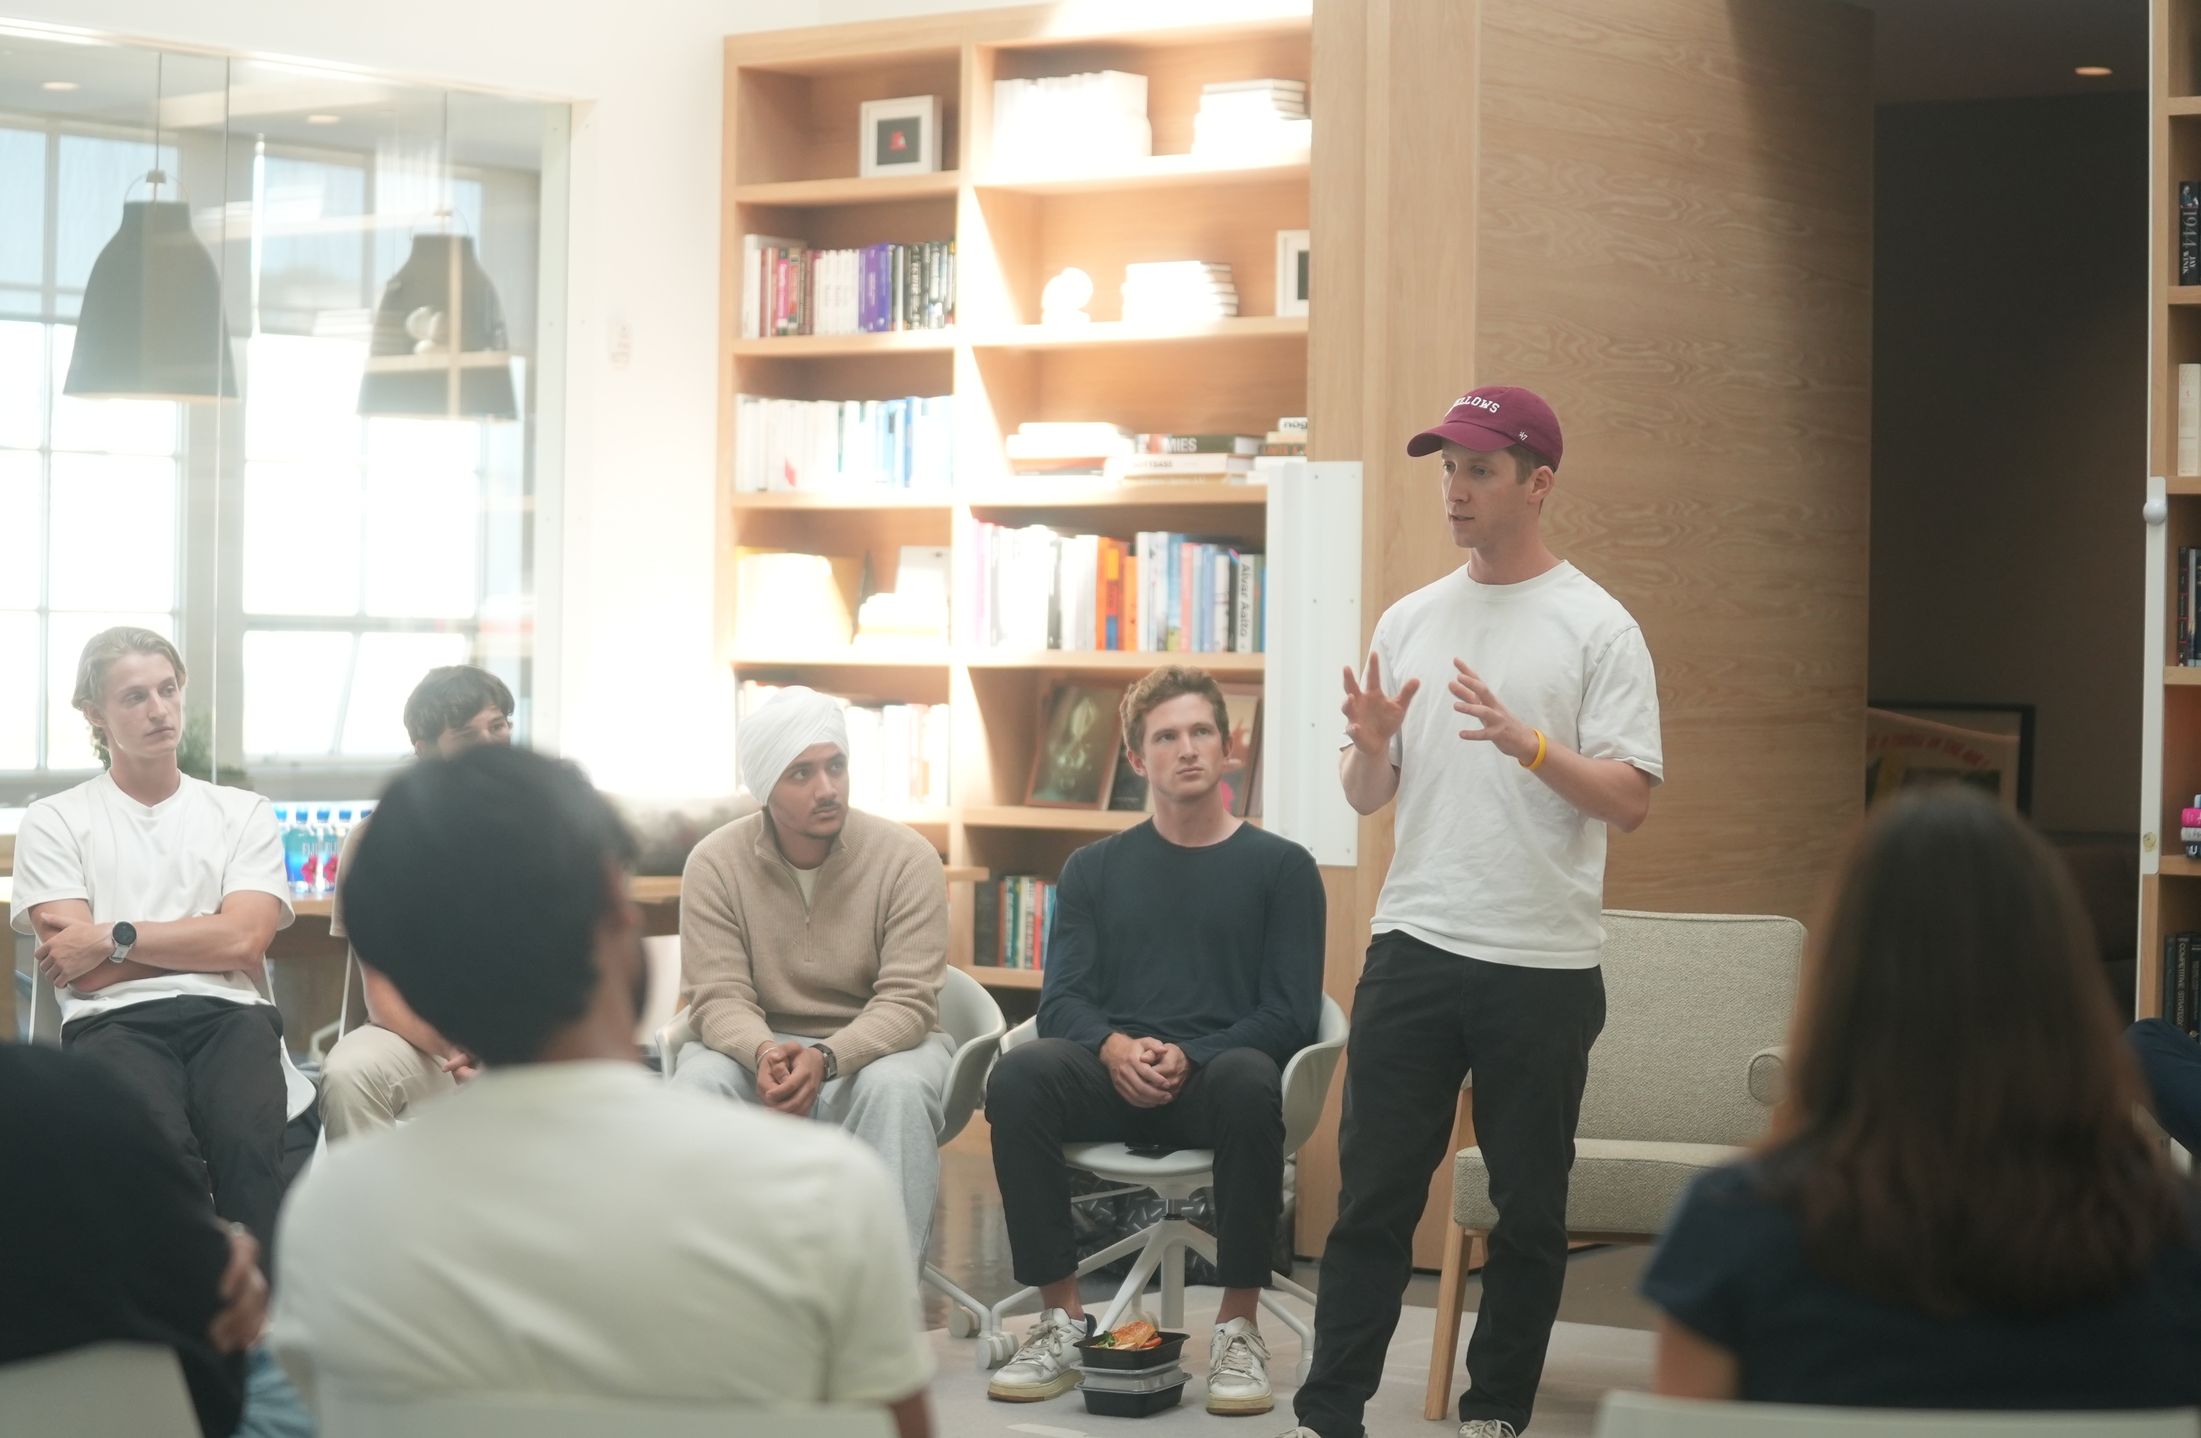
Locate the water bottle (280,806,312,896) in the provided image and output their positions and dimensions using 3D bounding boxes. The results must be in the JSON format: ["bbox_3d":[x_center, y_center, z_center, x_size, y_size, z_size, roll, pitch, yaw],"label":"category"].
[{"bbox_3d":[-1.878,0.308,10.060,0.062,0.208,0.062,1,1,-39],"label":"water bottle"}]

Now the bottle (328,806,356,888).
[{"bbox_3d":[-1.792,0.311,10.140,0.062,0.208,0.062,1,1,-39],"label":"bottle"}]

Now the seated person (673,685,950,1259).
[{"bbox_3d":[-0.525,0.579,7.955,0.550,1.265,0.800,1,0,3],"label":"seated person"}]

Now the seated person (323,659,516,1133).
[{"bbox_3d":[-1.289,0.546,8.305,0.530,1.300,0.800,1,0,-7],"label":"seated person"}]

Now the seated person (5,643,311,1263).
[{"bbox_3d":[-1.739,0.511,7.984,0.530,1.360,0.920,1,0,-15],"label":"seated person"}]

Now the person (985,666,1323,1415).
[{"bbox_3d":[0.121,0.563,7.934,0.570,1.320,0.800,1,0,12],"label":"person"}]

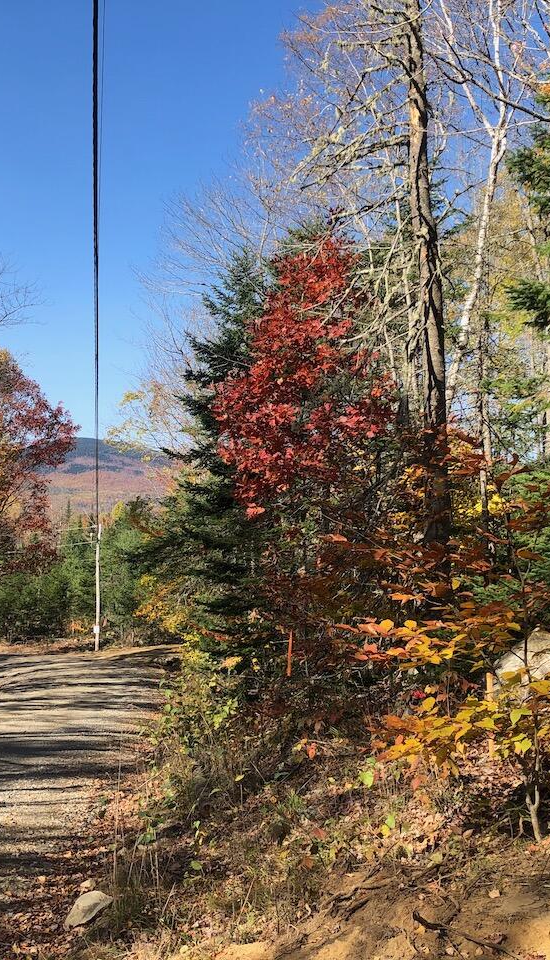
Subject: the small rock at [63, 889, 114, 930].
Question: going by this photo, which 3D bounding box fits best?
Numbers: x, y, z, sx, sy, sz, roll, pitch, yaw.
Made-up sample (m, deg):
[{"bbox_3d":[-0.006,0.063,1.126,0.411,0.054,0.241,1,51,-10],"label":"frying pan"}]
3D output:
[{"bbox_3d":[-0.954,2.192,5.300,0.243,0.159,0.175,2,-3,-35],"label":"small rock"}]

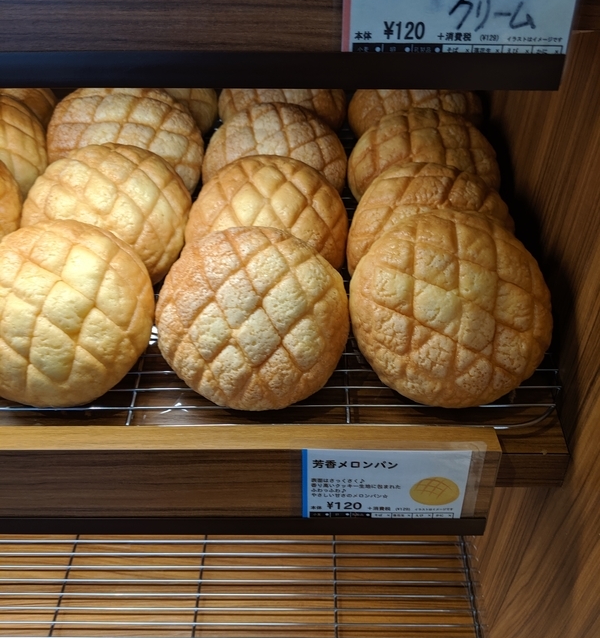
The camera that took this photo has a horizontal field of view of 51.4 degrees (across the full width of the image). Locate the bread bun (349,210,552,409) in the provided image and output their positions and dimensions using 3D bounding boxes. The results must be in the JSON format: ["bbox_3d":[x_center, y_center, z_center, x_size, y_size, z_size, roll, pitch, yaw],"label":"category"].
[{"bbox_3d":[0.085,-0.007,0.346,0.112,0.052,0.112,0,80,1],"label":"bread bun"}]

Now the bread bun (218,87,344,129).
[{"bbox_3d":[-0.015,-0.175,0.529,0.109,0.052,0.109,0,65,1],"label":"bread bun"}]

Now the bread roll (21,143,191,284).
[{"bbox_3d":[-0.131,-0.070,0.419,0.113,0.053,0.113,0,70,1],"label":"bread roll"}]

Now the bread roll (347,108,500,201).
[{"bbox_3d":[0.090,-0.110,0.450,0.109,0.047,0.109,0,68,1],"label":"bread roll"}]

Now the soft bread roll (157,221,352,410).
[{"bbox_3d":[-0.027,-0.004,0.353,0.110,0.052,0.110,0,70,1],"label":"soft bread roll"}]

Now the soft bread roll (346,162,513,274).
[{"bbox_3d":[0.086,-0.058,0.408,0.109,0.052,0.109,0,67,1],"label":"soft bread roll"}]

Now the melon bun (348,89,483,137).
[{"bbox_3d":[0.097,-0.169,0.522,0.112,0.052,0.112,0,62,1],"label":"melon bun"}]

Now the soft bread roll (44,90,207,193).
[{"bbox_3d":[-0.127,-0.117,0.442,0.112,0.112,0.048,0,1,1],"label":"soft bread roll"}]

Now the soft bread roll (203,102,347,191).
[{"bbox_3d":[-0.019,-0.120,0.472,0.110,0.052,0.110,0,66,1],"label":"soft bread roll"}]

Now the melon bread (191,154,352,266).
[{"bbox_3d":[-0.022,-0.060,0.408,0.108,0.051,0.108,0,72,1],"label":"melon bread"}]

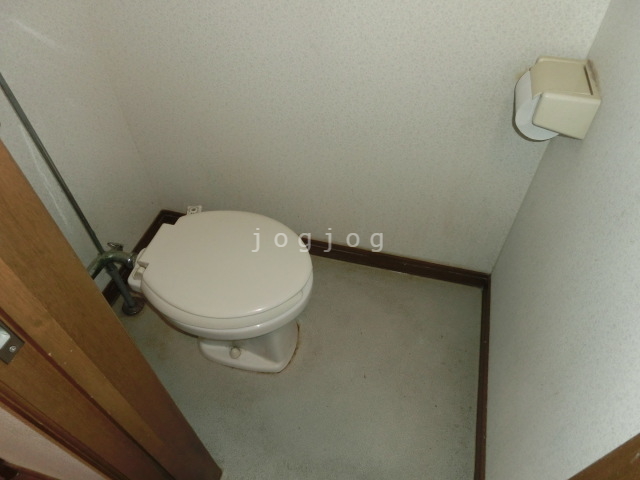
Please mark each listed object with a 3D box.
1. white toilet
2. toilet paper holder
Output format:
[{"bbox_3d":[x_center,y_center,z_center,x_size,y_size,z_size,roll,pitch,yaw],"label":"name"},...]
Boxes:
[{"bbox_3d":[-0.260,0.188,1.358,0.519,0.410,0.375,11,50,11],"label":"white toilet"},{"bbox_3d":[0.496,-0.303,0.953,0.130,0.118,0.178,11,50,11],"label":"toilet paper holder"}]

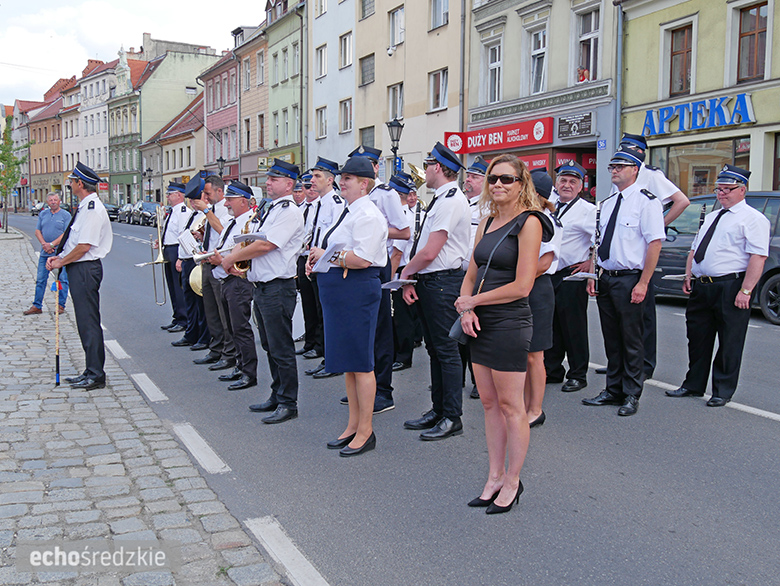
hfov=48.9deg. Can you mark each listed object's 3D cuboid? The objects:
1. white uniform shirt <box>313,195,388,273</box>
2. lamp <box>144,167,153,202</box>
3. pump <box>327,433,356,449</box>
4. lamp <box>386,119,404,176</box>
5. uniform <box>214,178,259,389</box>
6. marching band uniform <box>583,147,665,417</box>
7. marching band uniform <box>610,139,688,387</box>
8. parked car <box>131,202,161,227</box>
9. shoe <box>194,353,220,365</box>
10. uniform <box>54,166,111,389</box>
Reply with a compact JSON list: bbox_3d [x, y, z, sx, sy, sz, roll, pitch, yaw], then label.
[{"bbox_3d":[-0.229,-0.376,5.240,0.400,0.470,0.490,-2,6,-26],"label":"white uniform shirt"},{"bbox_3d":[-18.013,-7.237,63.815,0.500,4.257,0.500,-2,6,-26],"label":"lamp"},{"bbox_3d":[-0.263,0.889,5.255,0.255,0.095,0.085,-3,6,-30],"label":"pump"},{"bbox_3d":[0.141,-3.133,25.179,0.500,4.050,0.500,-2,6,-24],"label":"lamp"},{"bbox_3d":[-1.306,-0.097,7.262,0.380,1.700,0.500,-2,6,-26],"label":"uniform"},{"bbox_3d":[1.711,-0.101,6.279,0.360,1.924,0.530,-3,6,-36],"label":"marching band uniform"},{"bbox_3d":[2.137,-0.295,7.279,0.420,2.000,0.640,-3,6,-38],"label":"marching band uniform"},{"bbox_3d":[-14.937,-5.020,53.625,1.800,1.500,4.300,-2,6,-26],"label":"parked car"},{"bbox_3d":[-1.747,0.627,8.200,0.290,0.110,0.110,-2,6,-25],"label":"shoe"},{"bbox_3d":[-2.469,-0.149,6.968,0.480,1.807,0.530,-1,6,-18],"label":"uniform"}]

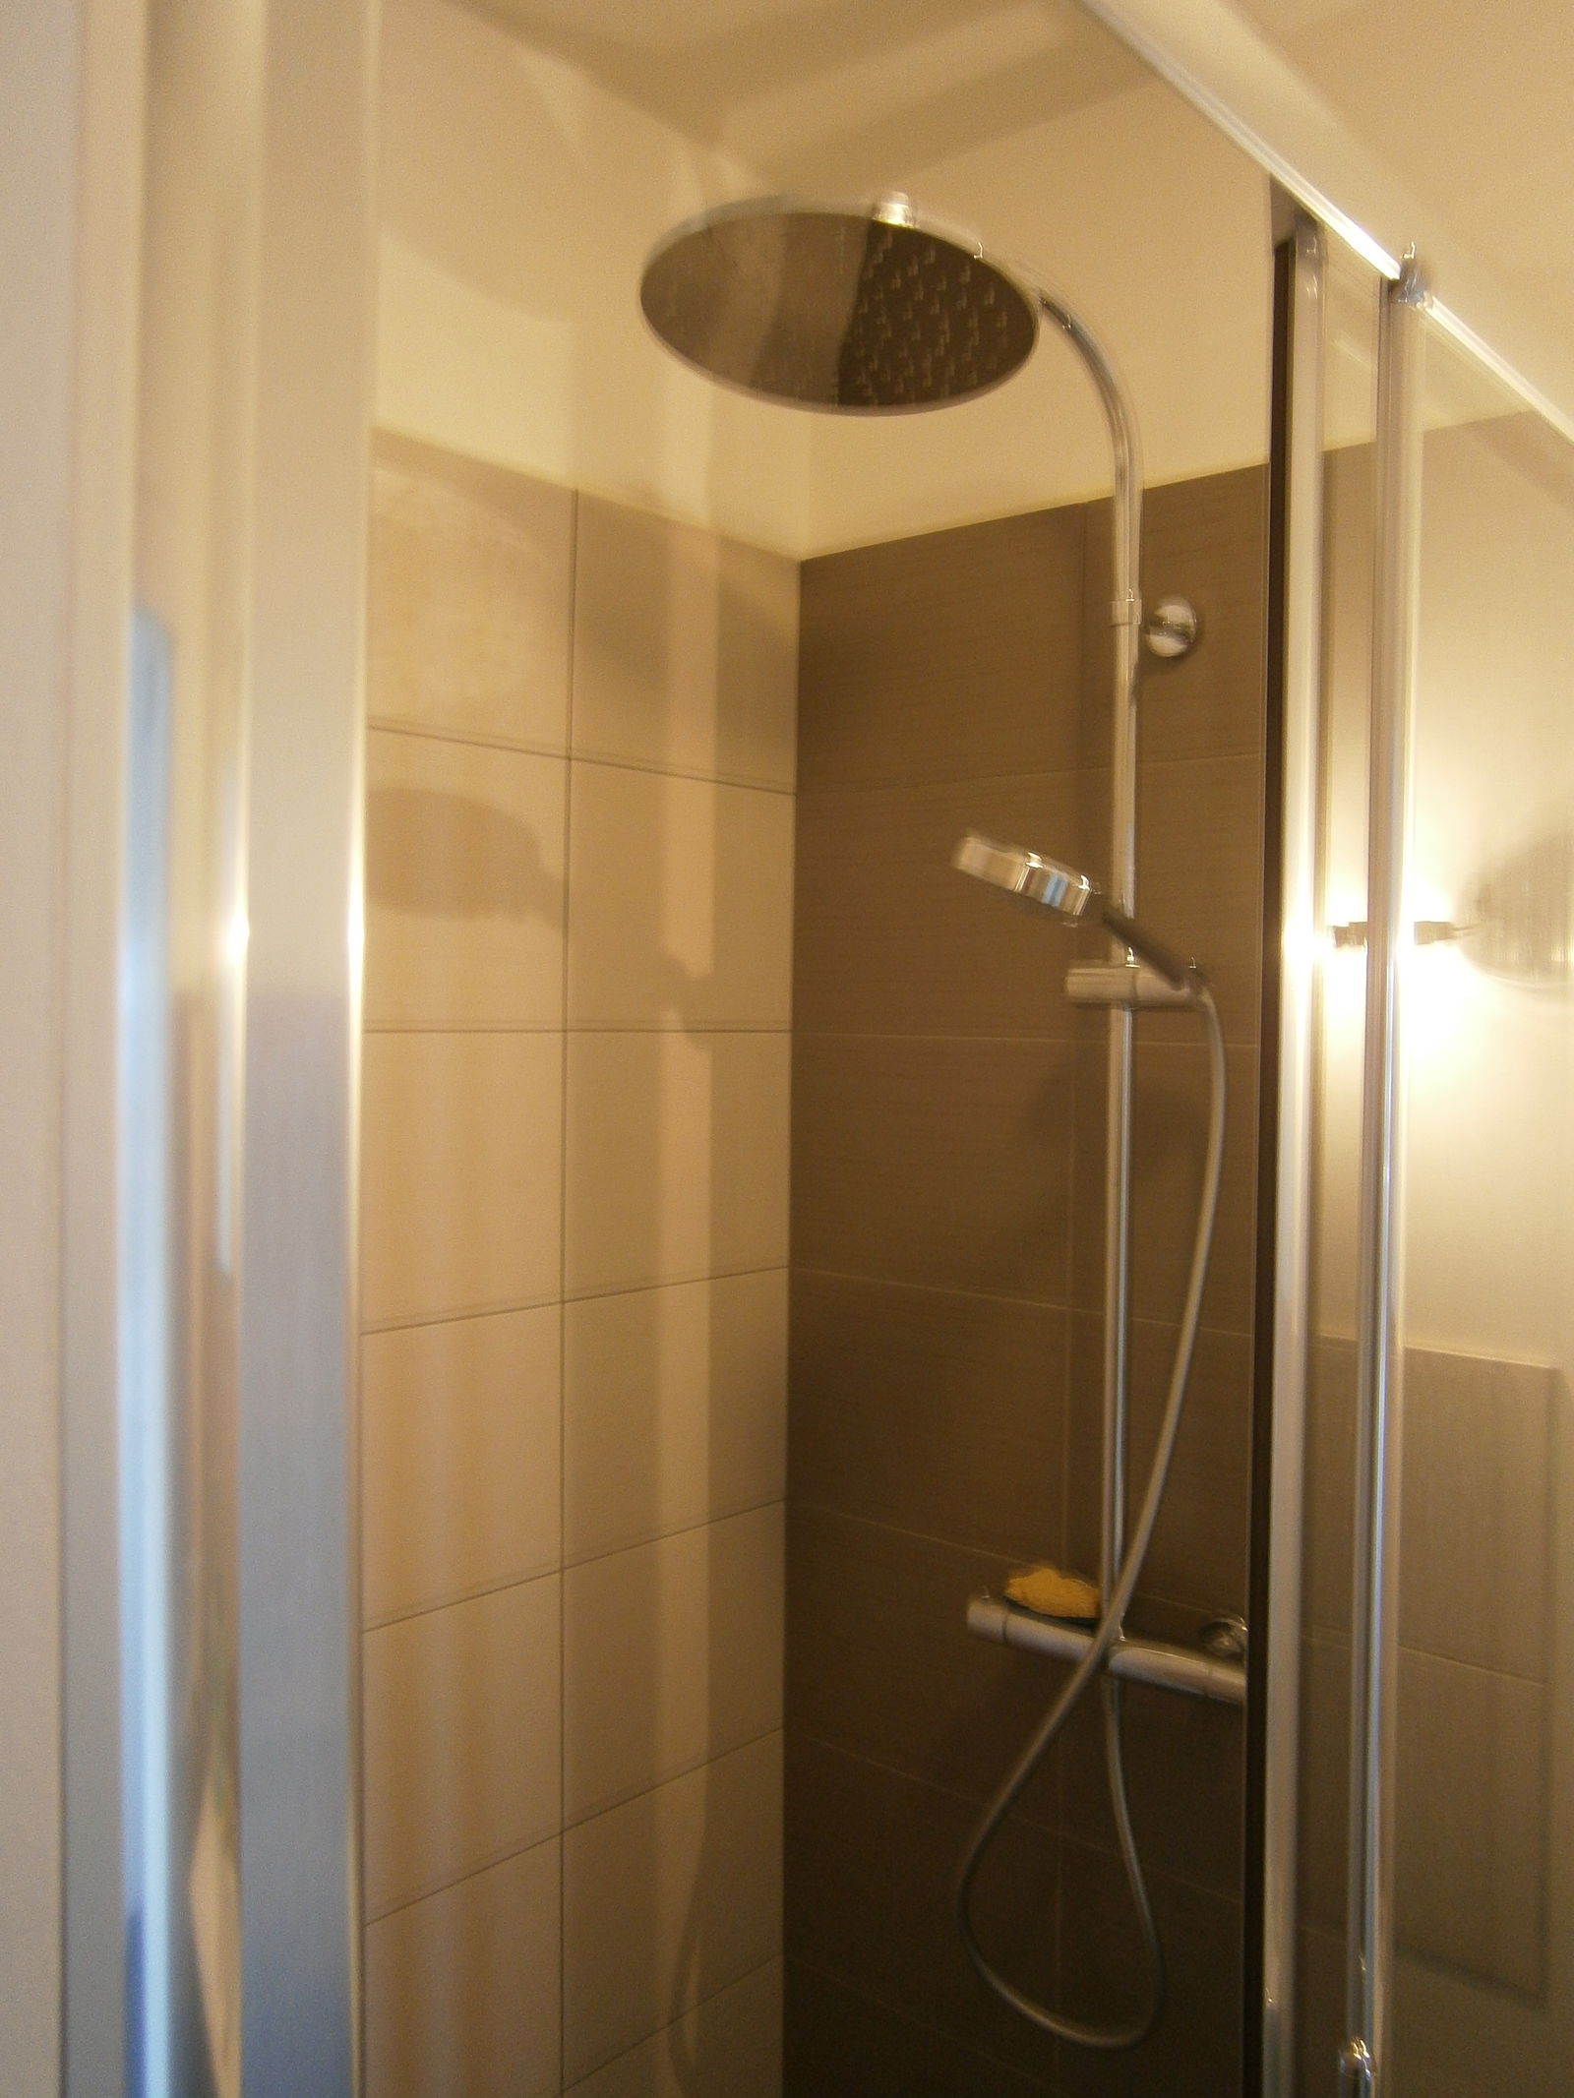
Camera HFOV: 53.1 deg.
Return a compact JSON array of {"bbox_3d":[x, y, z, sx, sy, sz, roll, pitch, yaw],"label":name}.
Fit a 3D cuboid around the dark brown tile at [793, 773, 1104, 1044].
[{"bbox_3d":[0.142,-0.139,1.577,0.343,0.248,0.010,2,2,40],"label":"dark brown tile"}]

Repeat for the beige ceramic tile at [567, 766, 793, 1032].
[{"bbox_3d":[-0.100,-0.142,1.572,0.010,0.248,0.310,2,2,42],"label":"beige ceramic tile"}]

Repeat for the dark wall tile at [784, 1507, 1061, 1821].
[{"bbox_3d":[0.132,0.611,1.598,0.343,0.248,0.010,2,2,40],"label":"dark wall tile"}]

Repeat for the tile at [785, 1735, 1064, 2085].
[{"bbox_3d":[0.129,0.861,1.602,0.332,0.248,0.009,2,3,38],"label":"tile"}]

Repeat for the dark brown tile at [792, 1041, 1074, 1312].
[{"bbox_3d":[0.139,0.111,1.576,0.332,0.248,0.009,2,3,38],"label":"dark brown tile"}]

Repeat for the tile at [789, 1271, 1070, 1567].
[{"bbox_3d":[0.135,0.361,1.585,0.332,0.248,0.009,2,3,38],"label":"tile"}]

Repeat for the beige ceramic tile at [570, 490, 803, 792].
[{"bbox_3d":[-0.096,-0.389,1.553,0.009,0.242,0.300,3,3,43],"label":"beige ceramic tile"}]

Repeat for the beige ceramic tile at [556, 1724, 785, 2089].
[{"bbox_3d":[-0.112,0.858,1.596,0.009,0.248,0.300,3,3,43],"label":"beige ceramic tile"}]

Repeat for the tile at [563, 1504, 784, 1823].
[{"bbox_3d":[-0.109,0.608,1.587,0.009,0.248,0.300,3,3,43],"label":"tile"}]

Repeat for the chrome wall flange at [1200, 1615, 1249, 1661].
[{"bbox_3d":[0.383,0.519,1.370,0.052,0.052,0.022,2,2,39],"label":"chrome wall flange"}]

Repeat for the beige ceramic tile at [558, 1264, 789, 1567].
[{"bbox_3d":[-0.107,0.358,1.586,0.010,0.248,0.310,2,2,42],"label":"beige ceramic tile"}]

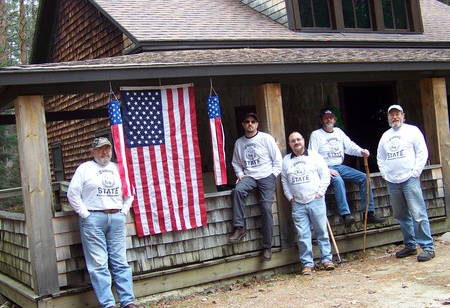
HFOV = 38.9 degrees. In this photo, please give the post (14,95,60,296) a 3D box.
[{"bbox_3d":[-1.881,0.421,6.393,0.210,1.990,0.210,-6,0,-30],"label":"post"}]

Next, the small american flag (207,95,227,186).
[{"bbox_3d":[-0.090,-0.147,7.183,0.120,1.000,0.120,-6,0,0],"label":"small american flag"}]

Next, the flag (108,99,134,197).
[{"bbox_3d":[-1.077,-0.052,6.602,0.130,1.000,0.120,-6,0,-30],"label":"flag"}]

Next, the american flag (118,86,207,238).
[{"bbox_3d":[-0.640,0.054,6.850,0.890,1.550,0.060,-6,0,-30],"label":"american flag"}]

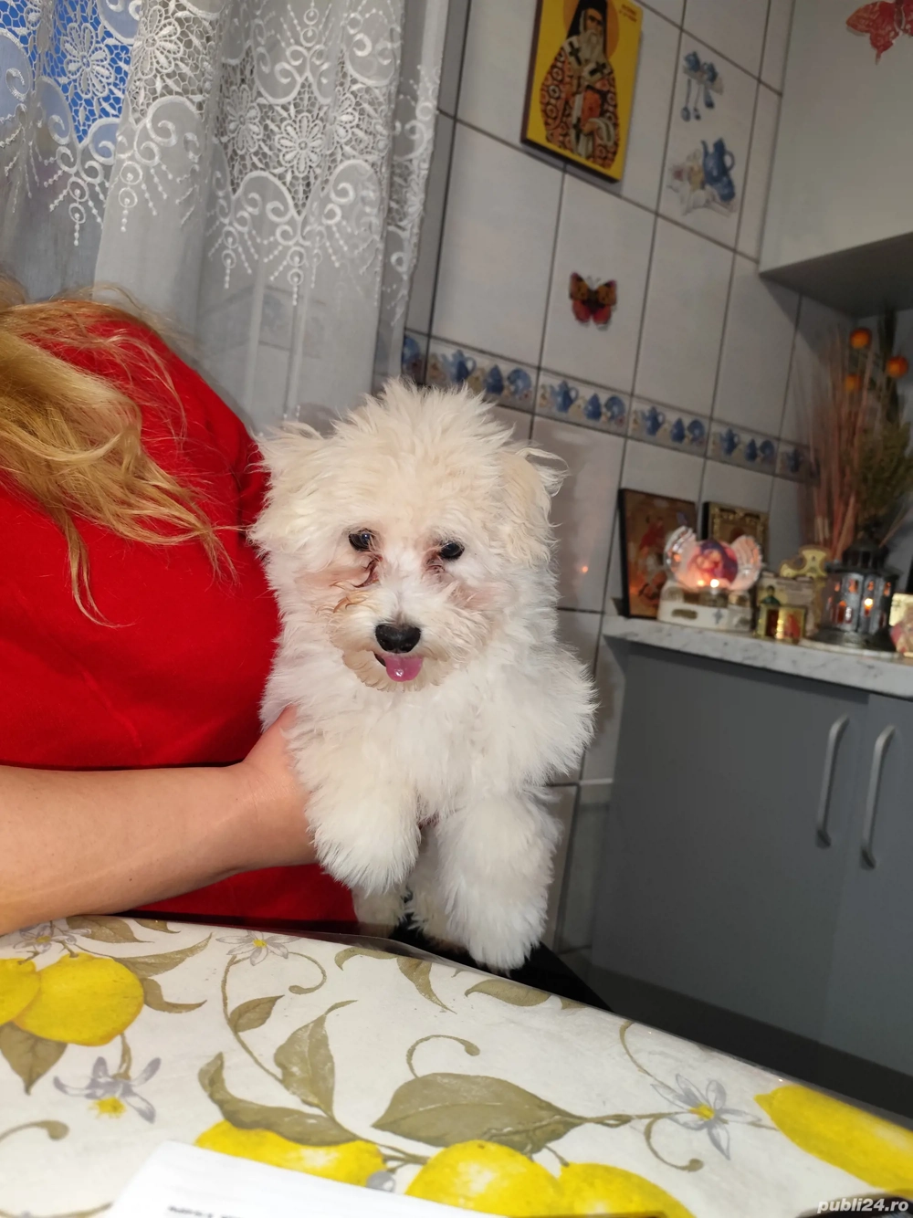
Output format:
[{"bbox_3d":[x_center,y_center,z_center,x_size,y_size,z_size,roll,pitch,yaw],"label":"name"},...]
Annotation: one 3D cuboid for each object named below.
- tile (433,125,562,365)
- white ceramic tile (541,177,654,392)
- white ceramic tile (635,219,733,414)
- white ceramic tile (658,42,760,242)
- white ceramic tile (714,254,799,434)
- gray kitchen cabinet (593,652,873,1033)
[{"bbox_3d":[0.066,-0.530,1.198,0.199,0.299,0.010,5,4,-33],"label":"tile"},{"bbox_3d":[0.234,-0.516,1.306,0.199,0.299,0.010,5,4,-33],"label":"white ceramic tile"},{"bbox_3d":[0.402,-0.501,1.414,0.199,0.299,0.010,5,4,-33],"label":"white ceramic tile"},{"bbox_3d":[0.439,-0.799,1.396,0.199,0.299,0.010,5,4,-33],"label":"white ceramic tile"},{"bbox_3d":[0.570,-0.486,1.521,0.199,0.299,0.010,5,4,-33],"label":"white ceramic tile"},{"bbox_3d":[0.594,0.460,1.401,0.500,0.740,0.450,5,4,-33],"label":"gray kitchen cabinet"}]

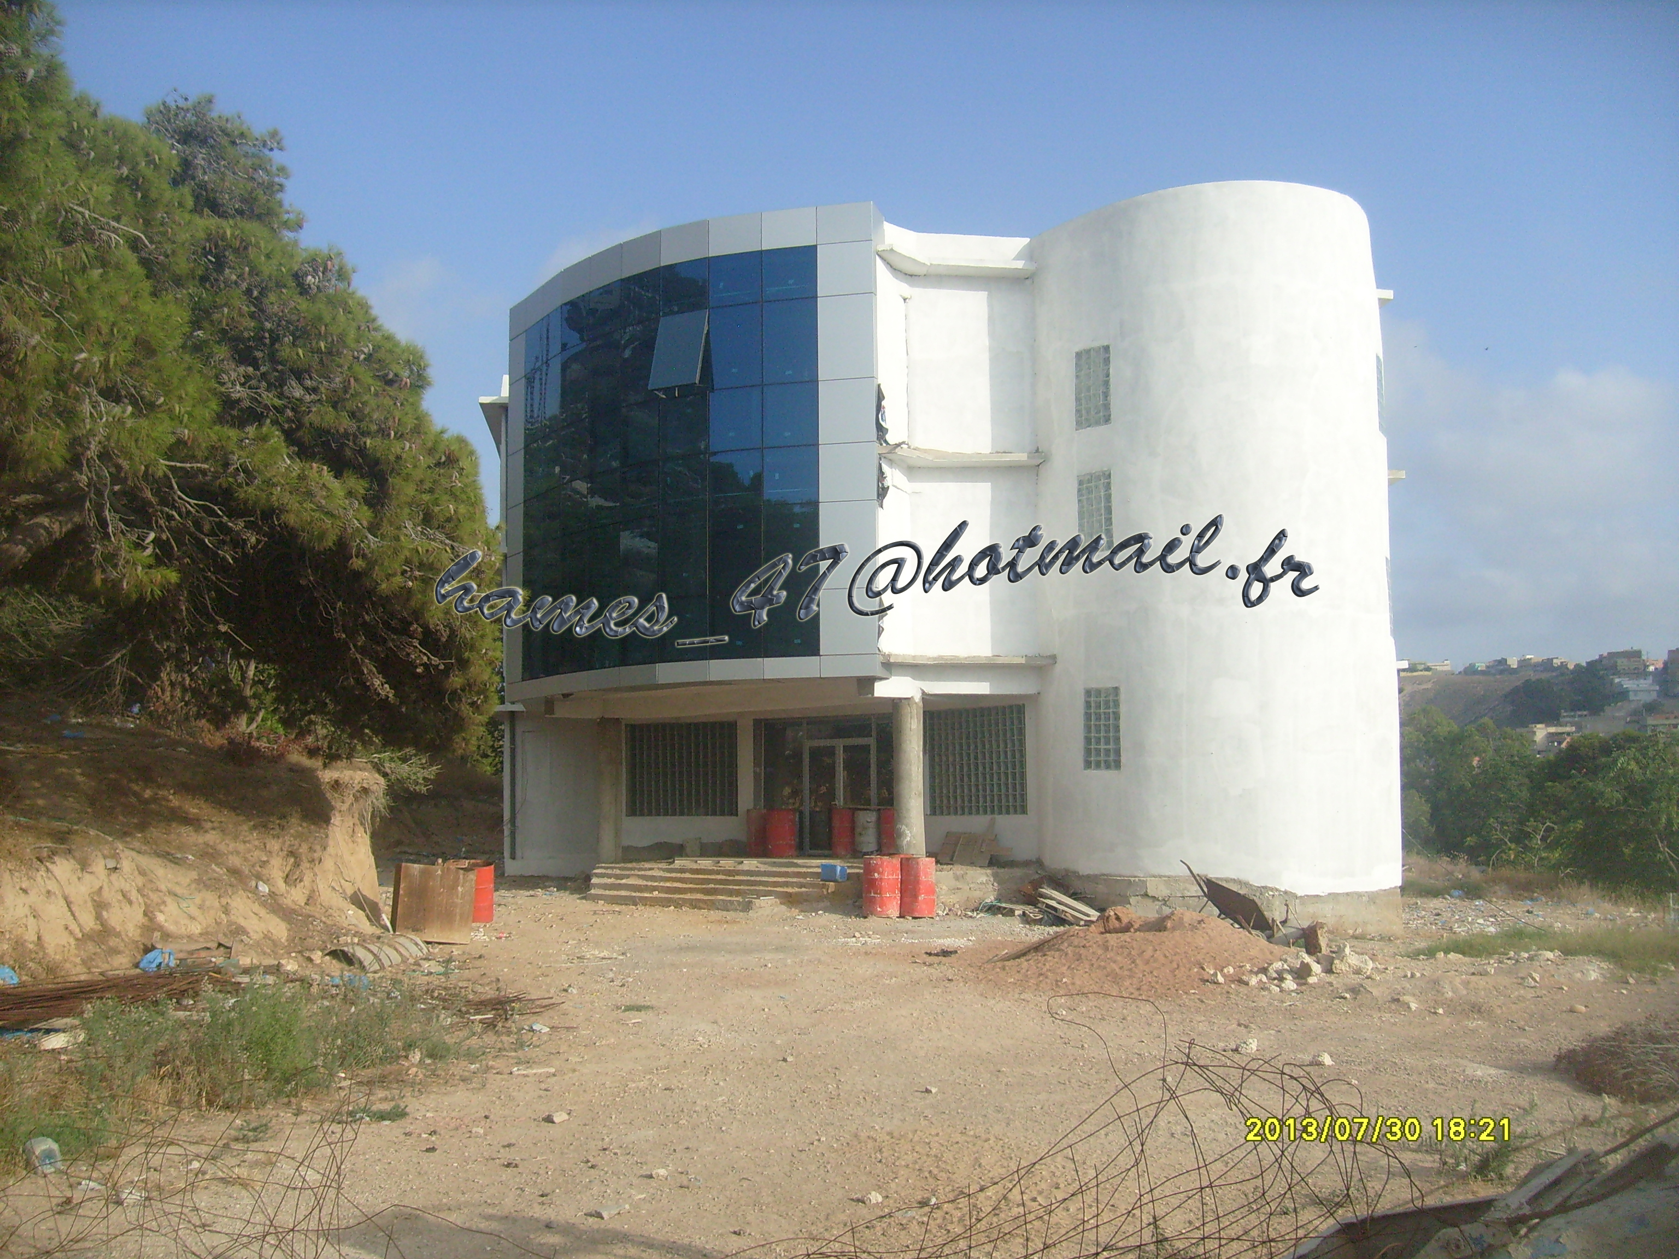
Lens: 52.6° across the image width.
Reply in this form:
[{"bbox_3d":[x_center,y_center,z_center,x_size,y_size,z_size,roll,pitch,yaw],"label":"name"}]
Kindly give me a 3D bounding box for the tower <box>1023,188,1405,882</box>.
[{"bbox_3d":[6.780,-1.141,30.505,6.000,12.000,5.900,-2,-6,11],"label":"tower"}]

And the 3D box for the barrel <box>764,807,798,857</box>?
[{"bbox_3d":[-1.113,3.923,32.670,0.585,0.880,0.585,-1,-6,0],"label":"barrel"}]

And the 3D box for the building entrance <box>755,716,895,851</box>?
[{"bbox_3d":[-0.194,3.084,33.511,3.500,2.750,0.300,-5,-8,38],"label":"building entrance"}]

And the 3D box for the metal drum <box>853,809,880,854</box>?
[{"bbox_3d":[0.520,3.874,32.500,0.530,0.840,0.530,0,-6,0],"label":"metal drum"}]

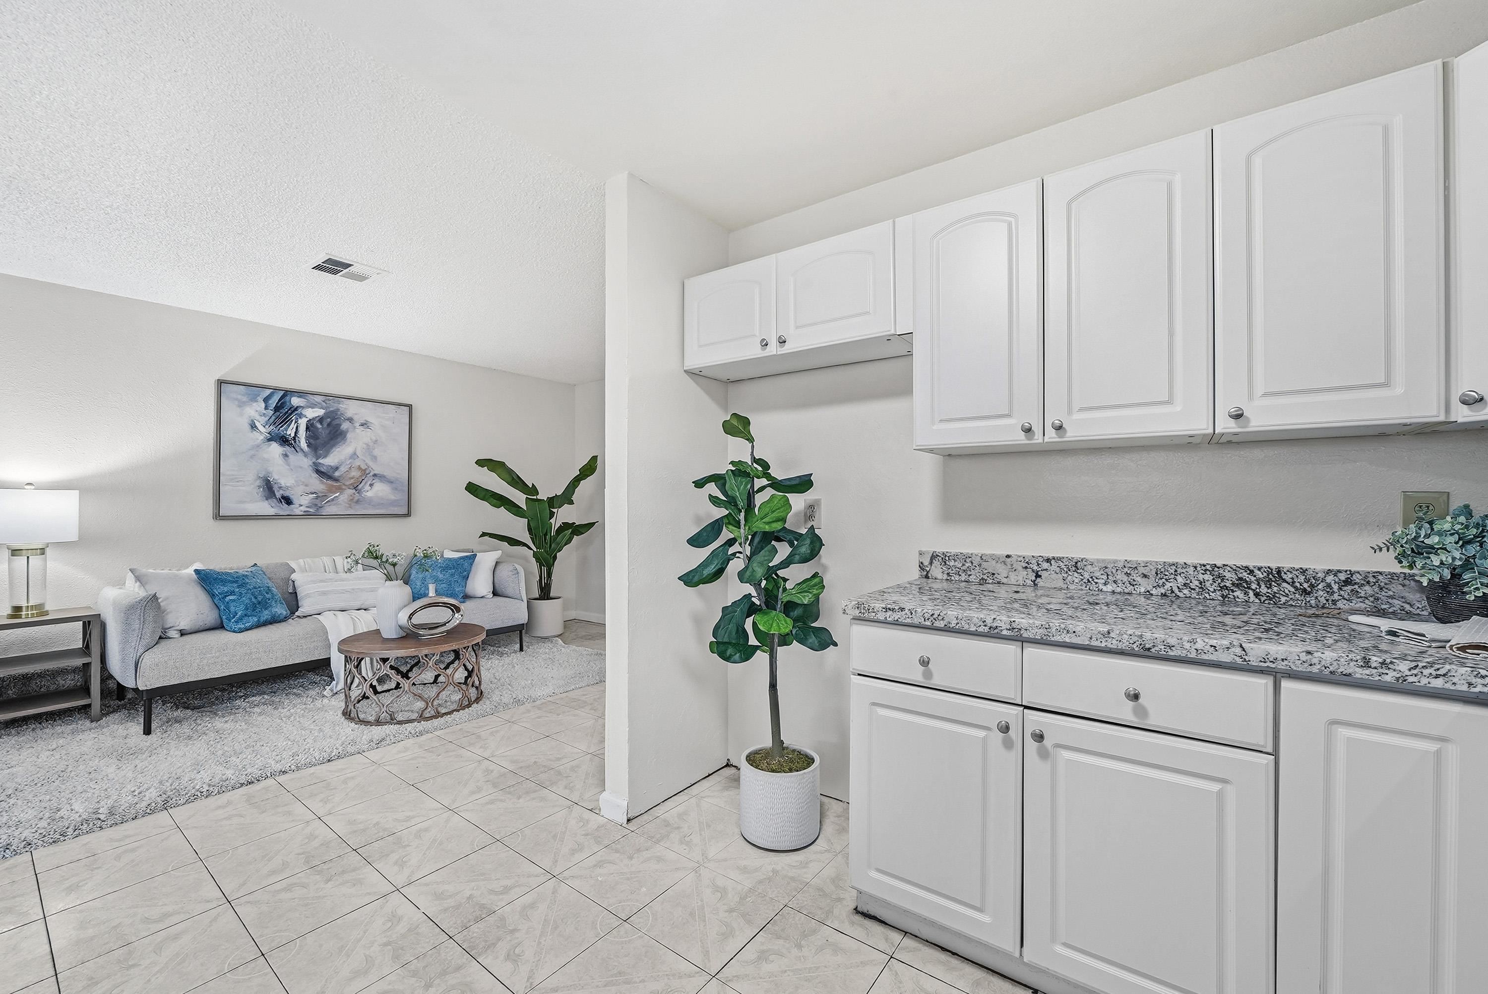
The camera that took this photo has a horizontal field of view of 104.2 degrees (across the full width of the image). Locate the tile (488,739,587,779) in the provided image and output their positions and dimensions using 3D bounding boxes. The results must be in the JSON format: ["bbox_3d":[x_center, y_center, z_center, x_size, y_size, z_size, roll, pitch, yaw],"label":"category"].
[{"bbox_3d":[-0.973,1.232,2.747,0.331,0.010,0.331,0,-1,37],"label":"tile"}]

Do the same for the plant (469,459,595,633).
[{"bbox_3d":[-1.885,0.442,5.267,0.780,1.620,1.020,0,-1,37],"label":"plant"}]

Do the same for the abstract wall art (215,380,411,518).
[{"bbox_3d":[-3.112,-0.303,4.304,0.045,0.930,1.220,-1,-2,40],"label":"abstract wall art"}]

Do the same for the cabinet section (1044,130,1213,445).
[{"bbox_3d":[1.087,-0.525,1.647,0.371,0.750,0.312,0,0,36],"label":"cabinet section"}]

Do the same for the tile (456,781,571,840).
[{"bbox_3d":[-0.890,1.211,2.251,0.325,0.010,0.325,0,-1,37],"label":"tile"}]

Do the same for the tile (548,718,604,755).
[{"bbox_3d":[-0.767,1.227,2.969,0.330,0.010,0.330,0,0,37],"label":"tile"}]

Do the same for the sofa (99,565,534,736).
[{"bbox_3d":[-2.710,0.841,3.980,0.820,0.770,2.220,0,-1,37],"label":"sofa"}]

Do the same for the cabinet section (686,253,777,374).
[{"bbox_3d":[0.021,-0.722,2.430,0.462,0.378,0.300,0,0,36],"label":"cabinet section"}]

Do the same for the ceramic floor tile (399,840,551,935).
[{"bbox_3d":[-0.823,1.202,1.795,0.325,0.010,0.325,0,-1,37],"label":"ceramic floor tile"}]

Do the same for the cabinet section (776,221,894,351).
[{"bbox_3d":[0.396,-0.720,2.158,0.461,0.378,0.300,0,0,36],"label":"cabinet section"}]

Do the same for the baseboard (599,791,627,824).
[{"bbox_3d":[-0.486,1.174,2.187,0.127,0.088,0.016,0,0,37],"label":"baseboard"}]

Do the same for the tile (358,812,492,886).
[{"bbox_3d":[-1.100,1.220,2.015,0.330,0.010,0.330,0,0,37],"label":"tile"}]

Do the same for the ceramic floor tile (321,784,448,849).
[{"bbox_3d":[-1.364,1.220,2.210,0.330,0.010,0.330,0,0,37],"label":"ceramic floor tile"}]

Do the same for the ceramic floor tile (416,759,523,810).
[{"bbox_3d":[-1.173,1.229,2.486,0.331,0.010,0.331,0,-1,37],"label":"ceramic floor tile"}]

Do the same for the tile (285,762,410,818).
[{"bbox_3d":[-1.628,1.221,2.404,0.330,0.010,0.330,0,0,37],"label":"tile"}]

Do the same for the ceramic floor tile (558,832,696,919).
[{"bbox_3d":[-0.373,1.225,1.890,0.331,0.010,0.331,0,-1,37],"label":"ceramic floor tile"}]

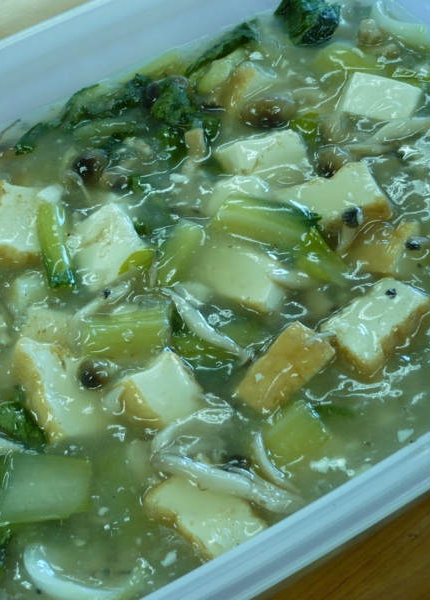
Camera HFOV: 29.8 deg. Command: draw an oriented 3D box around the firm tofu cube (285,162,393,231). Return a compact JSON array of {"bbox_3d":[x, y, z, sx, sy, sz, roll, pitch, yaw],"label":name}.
[{"bbox_3d":[0.055,-0.040,0.360,0.038,0.021,0.024,-23,57,-7],"label":"firm tofu cube"}]

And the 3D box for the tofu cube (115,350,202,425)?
[{"bbox_3d":[-0.020,0.038,0.322,0.022,0.021,0.025,-37,60,-15],"label":"tofu cube"}]

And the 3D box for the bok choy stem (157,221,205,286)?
[{"bbox_3d":[-0.015,-0.020,0.390,0.016,0.013,0.028,19,64,14],"label":"bok choy stem"}]

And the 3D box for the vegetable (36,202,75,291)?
[{"bbox_3d":[-0.084,-0.029,0.424,0.011,0.011,0.045,-15,60,-3],"label":"vegetable"}]

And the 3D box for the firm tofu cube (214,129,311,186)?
[{"bbox_3d":[0.025,-0.069,0.417,0.038,0.024,0.028,-15,61,-5],"label":"firm tofu cube"}]

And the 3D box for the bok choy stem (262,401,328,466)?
[{"bbox_3d":[0.030,0.052,0.303,0.021,0.010,0.018,-36,59,-14],"label":"bok choy stem"}]

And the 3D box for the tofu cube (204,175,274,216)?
[{"bbox_3d":[0.012,-0.042,0.370,0.030,0.021,0.022,1,58,9],"label":"tofu cube"}]

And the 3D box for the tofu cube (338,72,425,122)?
[{"bbox_3d":[0.088,-0.102,0.430,0.034,0.022,0.028,17,63,13],"label":"tofu cube"}]

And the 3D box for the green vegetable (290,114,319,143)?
[{"bbox_3d":[0.046,-0.088,0.422,0.012,0.009,0.016,29,66,18],"label":"green vegetable"}]

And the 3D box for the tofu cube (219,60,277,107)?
[{"bbox_3d":[0.020,-0.128,0.484,0.024,0.019,0.028,23,65,17],"label":"tofu cube"}]

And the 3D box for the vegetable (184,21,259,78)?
[{"bbox_3d":[0.004,-0.151,0.487,0.050,0.010,0.015,-36,63,-14],"label":"vegetable"}]

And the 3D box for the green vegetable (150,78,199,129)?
[{"bbox_3d":[-0.020,-0.096,0.404,0.024,0.016,0.021,3,58,10],"label":"green vegetable"}]

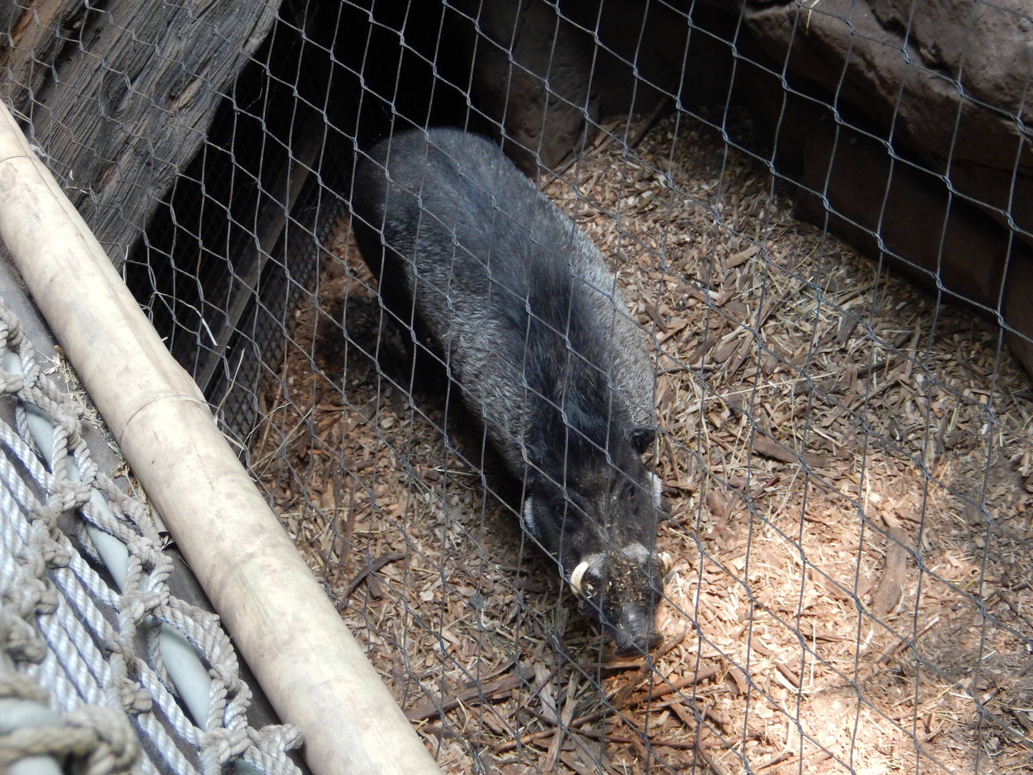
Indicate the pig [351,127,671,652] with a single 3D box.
[{"bbox_3d":[0.007,-0.060,3.521,0.340,0.550,1.080,-12,37,-17],"label":"pig"}]

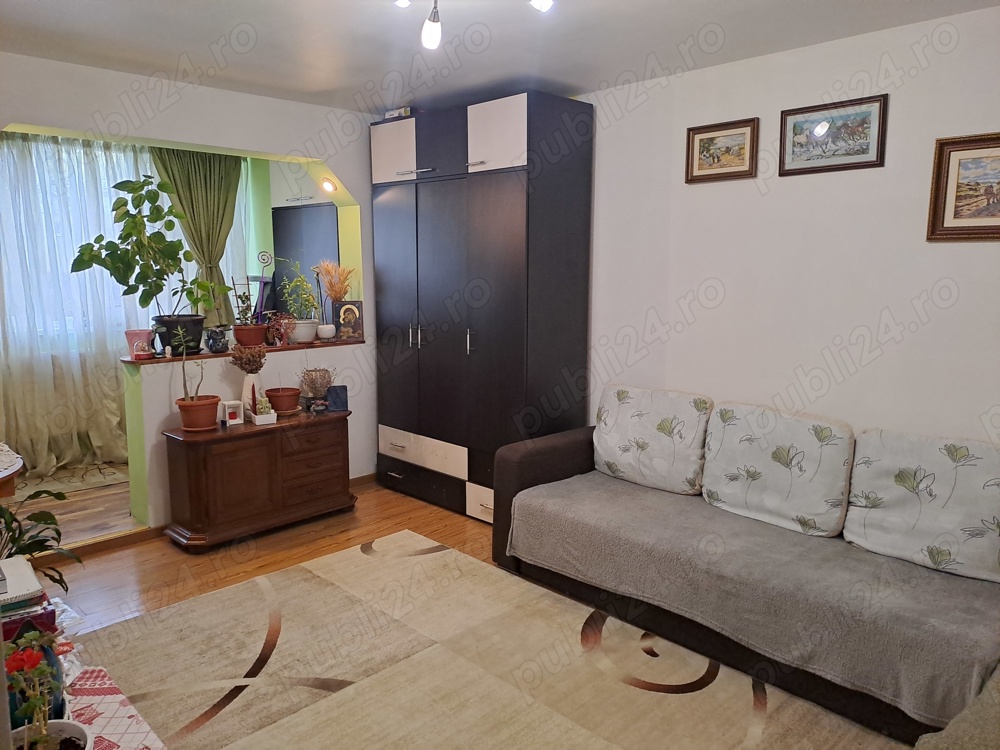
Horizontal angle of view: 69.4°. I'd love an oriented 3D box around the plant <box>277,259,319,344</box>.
[{"bbox_3d":[-1.355,-0.491,4.822,0.250,0.550,0.230,-9,12,-44],"label":"plant"}]

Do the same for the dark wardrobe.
[{"bbox_3d":[-0.164,-0.381,4.665,0.545,2.476,1.442,-9,12,-44],"label":"dark wardrobe"}]

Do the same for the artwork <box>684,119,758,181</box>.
[{"bbox_3d":[1.103,-1.117,3.623,0.025,0.278,0.387,-9,12,-44],"label":"artwork"}]

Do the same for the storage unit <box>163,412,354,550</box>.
[{"bbox_3d":[-1.396,0.600,4.352,1.117,0.632,0.371,-9,12,-44],"label":"storage unit"}]

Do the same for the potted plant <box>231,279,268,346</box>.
[{"bbox_3d":[-1.575,-0.395,4.528,0.221,0.449,0.198,-9,12,-44],"label":"potted plant"}]

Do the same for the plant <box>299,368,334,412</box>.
[{"bbox_3d":[-1.163,0.089,4.611,0.205,0.297,0.190,-9,12,-44],"label":"plant"}]

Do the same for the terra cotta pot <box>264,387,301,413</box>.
[{"bbox_3d":[-1.349,0.163,4.496,0.220,0.171,0.220,-8,12,-44],"label":"terra cotta pot"}]

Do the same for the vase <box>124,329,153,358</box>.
[{"bbox_3d":[-2.005,-0.172,4.025,0.145,0.162,0.145,-9,12,-44],"label":"vase"}]

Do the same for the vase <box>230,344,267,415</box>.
[{"bbox_3d":[-1.508,0.044,4.333,0.205,0.454,0.205,-8,12,-44],"label":"vase"}]

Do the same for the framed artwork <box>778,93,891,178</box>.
[{"bbox_3d":[1.485,-1.066,3.238,0.025,0.299,0.458,-9,12,-44],"label":"framed artwork"}]

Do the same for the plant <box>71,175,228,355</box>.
[{"bbox_3d":[-2.021,-0.626,4.171,0.800,1.038,0.780,-8,12,-44],"label":"plant"}]

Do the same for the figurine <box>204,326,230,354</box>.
[{"bbox_3d":[-1.724,-0.216,4.411,0.145,0.153,0.135,-6,11,-36],"label":"figurine"}]

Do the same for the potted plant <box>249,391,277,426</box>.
[{"bbox_3d":[-1.409,0.195,4.321,0.120,0.180,0.130,-6,10,-33],"label":"potted plant"}]

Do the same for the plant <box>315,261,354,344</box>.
[{"bbox_3d":[-1.135,-0.504,4.940,0.240,0.540,0.170,-9,12,-44],"label":"plant"}]

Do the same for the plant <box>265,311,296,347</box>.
[{"bbox_3d":[-1.438,-0.306,4.733,0.200,0.232,0.180,-8,12,-44],"label":"plant"}]

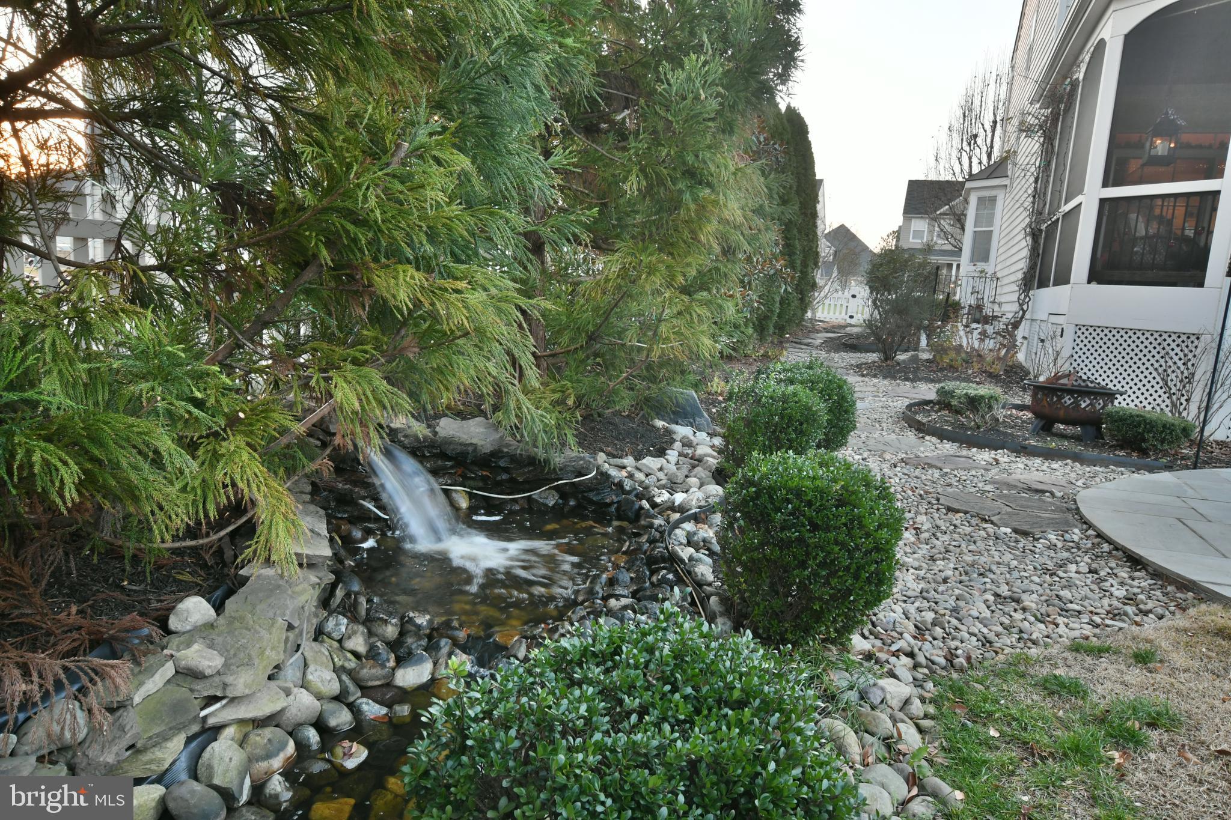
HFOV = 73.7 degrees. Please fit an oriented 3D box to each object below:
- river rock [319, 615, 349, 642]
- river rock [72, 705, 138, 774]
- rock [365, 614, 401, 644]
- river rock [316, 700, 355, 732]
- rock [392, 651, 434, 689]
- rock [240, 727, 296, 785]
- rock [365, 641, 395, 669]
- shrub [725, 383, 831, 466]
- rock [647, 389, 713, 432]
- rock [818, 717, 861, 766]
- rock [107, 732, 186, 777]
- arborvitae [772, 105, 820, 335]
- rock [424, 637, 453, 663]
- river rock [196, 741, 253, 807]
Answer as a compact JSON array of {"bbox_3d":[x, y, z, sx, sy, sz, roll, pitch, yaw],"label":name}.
[{"bbox_3d":[-1.064,0.826,3.103,0.113,0.091,0.105,1,9,-18],"label":"river rock"},{"bbox_3d":[-1.262,0.816,2.029,0.171,0.129,0.157,0,9,-20],"label":"river rock"},{"bbox_3d":[-0.875,0.824,3.085,0.127,0.099,0.121,4,9,0],"label":"rock"},{"bbox_3d":[-0.852,0.932,2.496,0.114,0.091,0.104,4,9,0],"label":"river rock"},{"bbox_3d":[-0.706,0.908,2.847,0.150,0.107,0.120,1,9,-15],"label":"rock"},{"bbox_3d":[-1.060,1.063,2.512,0.165,0.154,0.205,-2,9,-23],"label":"rock"},{"bbox_3d":[-0.917,0.963,3.215,0.115,0.105,0.140,0,9,-16],"label":"rock"},{"bbox_3d":[1.139,0.110,5.837,0.753,0.629,0.739,4,9,0],"label":"shrub"},{"bbox_3d":[0.532,0.000,6.832,0.529,0.360,0.288,4,9,5],"label":"rock"},{"bbox_3d":[0.626,0.925,2.288,0.088,0.088,0.161,1,9,-18],"label":"rock"},{"bbox_3d":[-1.168,0.860,2.044,0.197,0.091,0.134,1,9,-15],"label":"rock"},{"bbox_3d":[3.764,-3.948,17.148,1.050,4.750,1.100,4,9,12],"label":"arborvitae"},{"bbox_3d":[-0.718,0.991,3.347,0.116,0.109,0.146,0,9,-12],"label":"rock"},{"bbox_3d":[-1.014,0.941,2.130,0.129,0.141,0.174,2,9,-10],"label":"river rock"}]

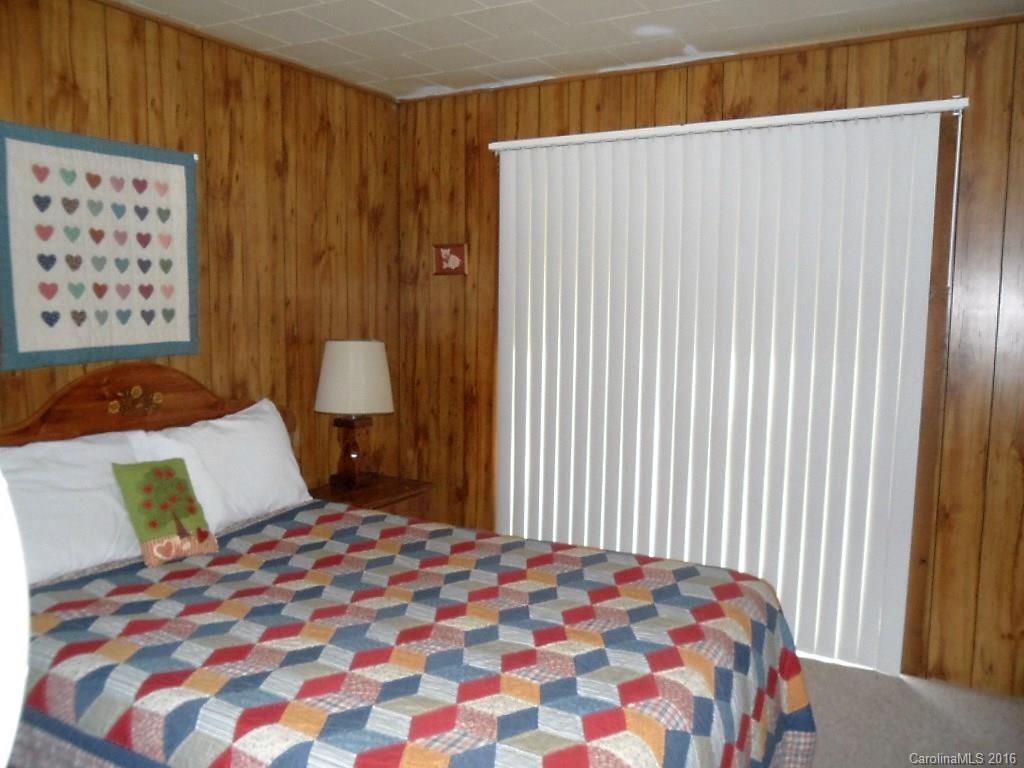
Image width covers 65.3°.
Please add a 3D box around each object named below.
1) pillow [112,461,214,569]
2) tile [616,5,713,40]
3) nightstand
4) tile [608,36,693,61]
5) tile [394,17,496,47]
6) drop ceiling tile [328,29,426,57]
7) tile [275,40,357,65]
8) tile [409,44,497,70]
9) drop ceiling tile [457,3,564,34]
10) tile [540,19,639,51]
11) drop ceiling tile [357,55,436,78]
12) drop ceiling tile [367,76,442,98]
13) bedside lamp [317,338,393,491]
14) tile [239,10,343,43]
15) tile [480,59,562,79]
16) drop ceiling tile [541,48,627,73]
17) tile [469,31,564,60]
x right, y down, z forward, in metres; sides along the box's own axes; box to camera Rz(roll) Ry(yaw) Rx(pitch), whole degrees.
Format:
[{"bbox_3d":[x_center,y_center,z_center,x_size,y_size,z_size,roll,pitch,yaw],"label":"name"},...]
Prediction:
[{"bbox_3d":[-1.155,0.420,2.670,0.085,0.365,0.270,-35,-17,27],"label":"pillow"},{"bbox_3d":[0.551,-1.310,2.898,0.302,0.018,0.302,4,8,29],"label":"tile"},{"bbox_3d":[-0.676,0.767,3.722,0.410,0.575,0.520,4,8,29],"label":"nightstand"},{"bbox_3d":[0.575,-1.355,3.240,0.305,0.025,0.300,4,8,29],"label":"tile"},{"bbox_3d":[-0.266,-1.335,3.011,0.305,0.025,0.305,4,8,29],"label":"tile"},{"bbox_3d":[-0.532,-1.354,3.158,0.305,0.025,0.305,4,8,29],"label":"drop ceiling tile"},{"bbox_3d":[-0.798,-1.374,3.305,0.305,0.025,0.305,4,8,29],"label":"tile"},{"bbox_3d":[-0.249,-1.369,3.337,0.302,0.018,0.302,4,8,29],"label":"tile"},{"bbox_3d":[0.001,-1.316,2.864,0.305,0.025,0.305,4,8,29],"label":"drop ceiling tile"},{"bbox_3d":[0.286,-1.336,3.054,0.305,0.025,0.305,4,8,29],"label":"tile"},{"bbox_3d":[-0.508,-1.388,3.479,0.302,0.018,0.302,4,8,29],"label":"drop ceiling tile"},{"bbox_3d":[-0.489,-1.429,3.811,0.302,0.018,0.302,4,8,29],"label":"drop ceiling tile"},{"bbox_3d":[-0.724,0.136,3.625,0.360,0.655,0.360,0,7,0],"label":"bedside lamp"},{"bbox_3d":[-0.819,-1.335,2.969,0.305,0.025,0.305,4,8,29],"label":"tile"},{"bbox_3d":[0.044,-1.391,3.518,0.302,0.018,0.302,4,8,29],"label":"tile"},{"bbox_3d":[0.311,-1.371,3.371,0.302,0.018,0.302,4,8,29],"label":"drop ceiling tile"},{"bbox_3d":[0.020,-1.355,3.200,0.305,0.025,0.305,4,8,29],"label":"tile"}]

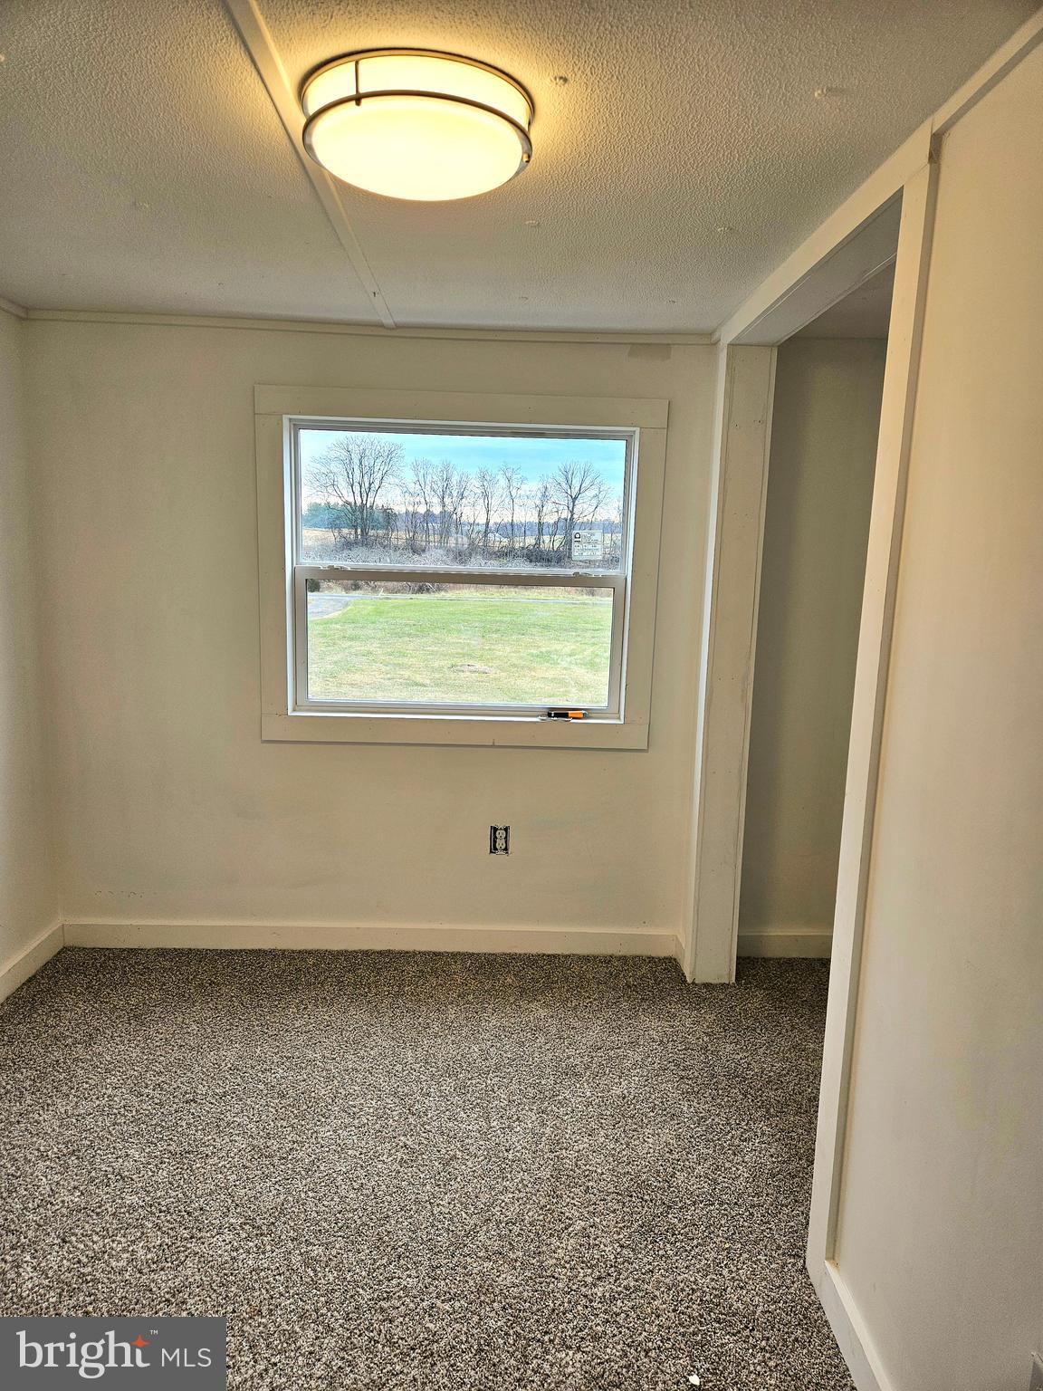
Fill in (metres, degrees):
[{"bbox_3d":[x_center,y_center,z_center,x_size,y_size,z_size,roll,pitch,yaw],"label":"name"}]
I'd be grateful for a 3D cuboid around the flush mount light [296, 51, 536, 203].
[{"bbox_3d":[-0.166,-0.910,1.506,0.376,0.088,0.376,1,9,-2],"label":"flush mount light"}]

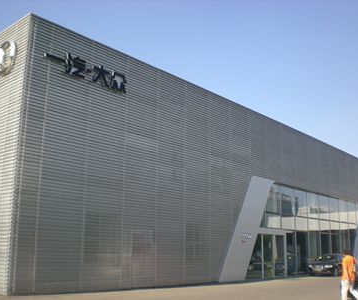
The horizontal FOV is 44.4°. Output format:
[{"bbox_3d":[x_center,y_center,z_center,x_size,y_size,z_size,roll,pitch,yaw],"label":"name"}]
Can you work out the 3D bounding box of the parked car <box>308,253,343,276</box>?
[{"bbox_3d":[11.400,8.460,32.400,1.830,1.460,4.850,-11,-17,42],"label":"parked car"}]

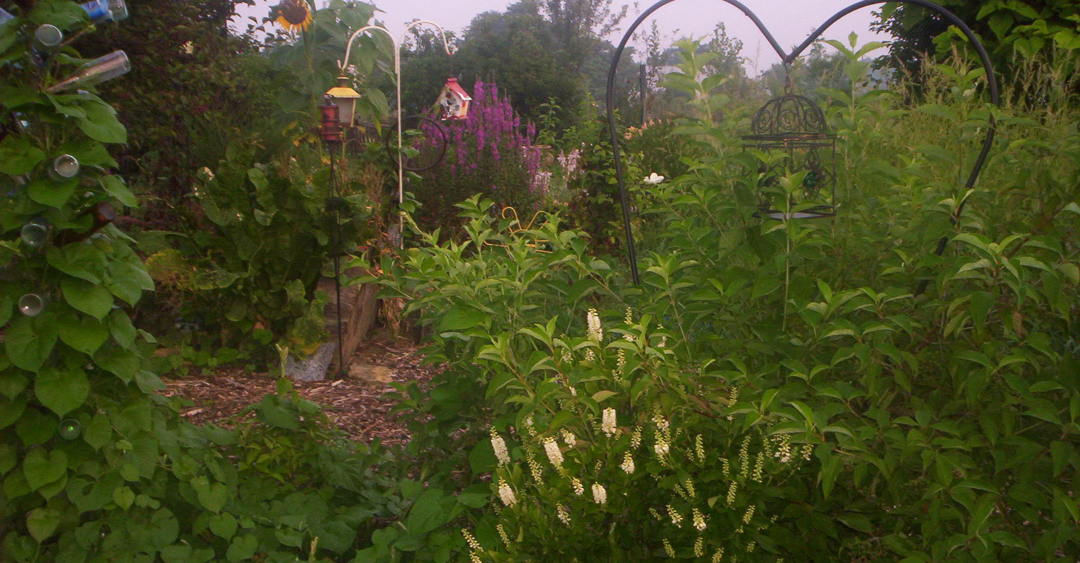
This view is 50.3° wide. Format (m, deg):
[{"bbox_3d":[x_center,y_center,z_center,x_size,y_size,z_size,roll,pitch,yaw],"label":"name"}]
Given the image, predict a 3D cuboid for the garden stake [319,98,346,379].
[{"bbox_3d":[-1.150,-0.214,6.442,0.120,1.570,0.120,-2,9,-10],"label":"garden stake"}]

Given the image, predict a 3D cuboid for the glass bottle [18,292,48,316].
[{"bbox_3d":[-1.450,0.058,3.317,0.066,0.066,0.245,-4,4,-17],"label":"glass bottle"}]

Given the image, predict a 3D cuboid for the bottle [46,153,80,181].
[{"bbox_3d":[-1.342,-0.308,3.227,0.066,0.066,0.245,-6,1,-29],"label":"bottle"}]

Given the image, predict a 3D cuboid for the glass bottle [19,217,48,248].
[{"bbox_3d":[-1.390,-0.148,3.173,0.066,0.066,0.245,-4,10,-21],"label":"glass bottle"}]

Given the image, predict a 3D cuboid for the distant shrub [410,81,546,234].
[{"bbox_3d":[-0.435,-0.553,8.213,0.970,1.670,0.900,-1,9,-3],"label":"distant shrub"}]

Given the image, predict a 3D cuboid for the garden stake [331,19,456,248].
[{"bbox_3d":[-0.866,-0.533,6.899,0.720,2.050,0.080,-2,9,-7],"label":"garden stake"}]

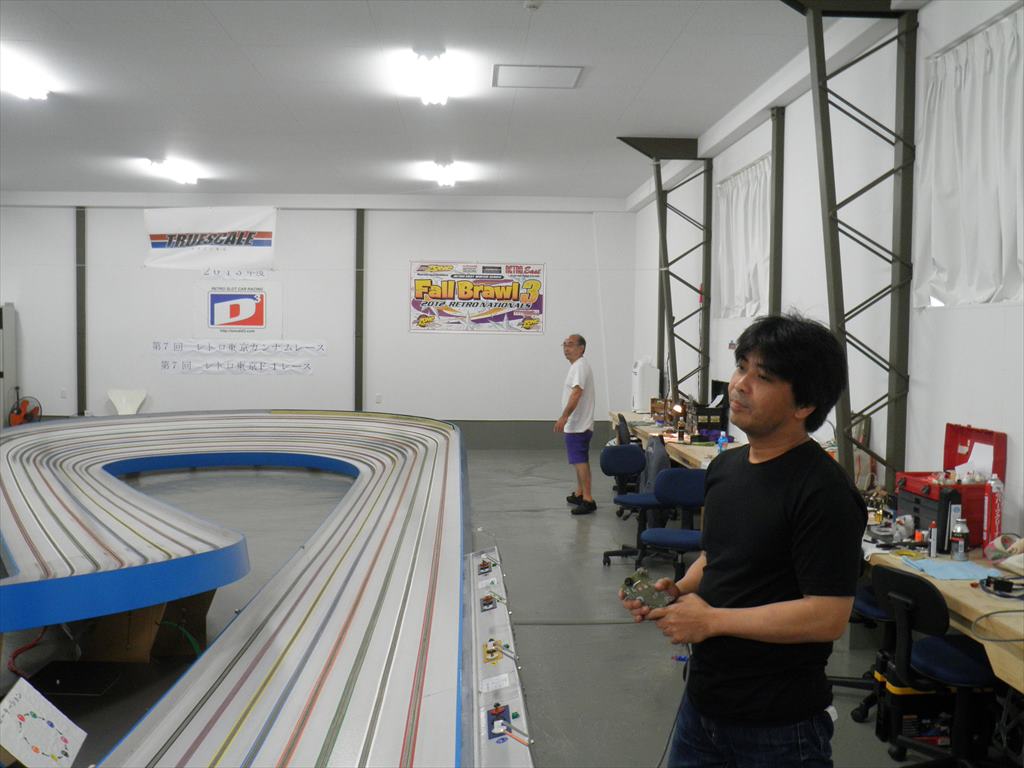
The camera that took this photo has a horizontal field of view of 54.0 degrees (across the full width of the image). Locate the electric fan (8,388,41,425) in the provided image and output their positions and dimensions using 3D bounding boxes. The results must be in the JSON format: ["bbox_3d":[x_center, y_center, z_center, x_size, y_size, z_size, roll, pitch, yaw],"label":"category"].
[{"bbox_3d":[-6.107,0.496,12.634,0.480,0.820,0.380,-1,3,-27],"label":"electric fan"}]

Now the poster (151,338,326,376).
[{"bbox_3d":[-3.639,-0.353,13.393,2.318,0.506,0.015,0,3,-3],"label":"poster"}]

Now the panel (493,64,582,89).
[{"bbox_3d":[0.180,-2.227,7.294,0.620,0.030,0.620,0,3,-3],"label":"panel"}]

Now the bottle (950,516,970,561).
[{"bbox_3d":[1.747,0.598,3.934,0.068,0.166,0.068,0,3,-3],"label":"bottle"}]

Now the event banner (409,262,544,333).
[{"bbox_3d":[-0.454,-1.152,13.492,1.826,0.931,0.015,0,3,-3],"label":"event banner"}]

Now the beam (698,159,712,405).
[{"bbox_3d":[1.879,-0.523,9.759,0.080,3.260,0.080,0,3,-3],"label":"beam"}]

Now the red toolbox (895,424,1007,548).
[{"bbox_3d":[1.857,0.428,4.306,0.275,0.475,0.410,0,3,-7],"label":"red toolbox"}]

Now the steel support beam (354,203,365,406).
[{"bbox_3d":[-2.031,-0.917,13.395,0.125,2.819,0.110,0,3,-3],"label":"steel support beam"}]

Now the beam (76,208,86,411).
[{"bbox_3d":[-5.667,-0.923,13.235,0.125,2.779,0.110,0,3,-3],"label":"beam"}]

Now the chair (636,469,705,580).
[{"bbox_3d":[0.950,0.897,5.665,0.550,0.820,0.570,1,3,13],"label":"chair"}]

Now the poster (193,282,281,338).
[{"bbox_3d":[-3.657,-0.975,13.361,1.173,0.744,0.012,0,3,-3],"label":"poster"}]

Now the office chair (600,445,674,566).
[{"bbox_3d":[0.879,0.832,6.831,0.490,0.823,0.530,-1,3,-30],"label":"office chair"}]

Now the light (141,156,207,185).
[{"bbox_3d":[-3.717,-2.314,10.995,0.240,0.130,1.280,0,3,-3],"label":"light"}]

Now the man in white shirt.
[{"bbox_3d":[0.576,0.332,9.120,0.370,1.600,0.460,0,3,-13],"label":"man in white shirt"}]

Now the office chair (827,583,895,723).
[{"bbox_3d":[1.600,0.973,4.332,0.570,0.810,0.550,0,3,-12],"label":"office chair"}]

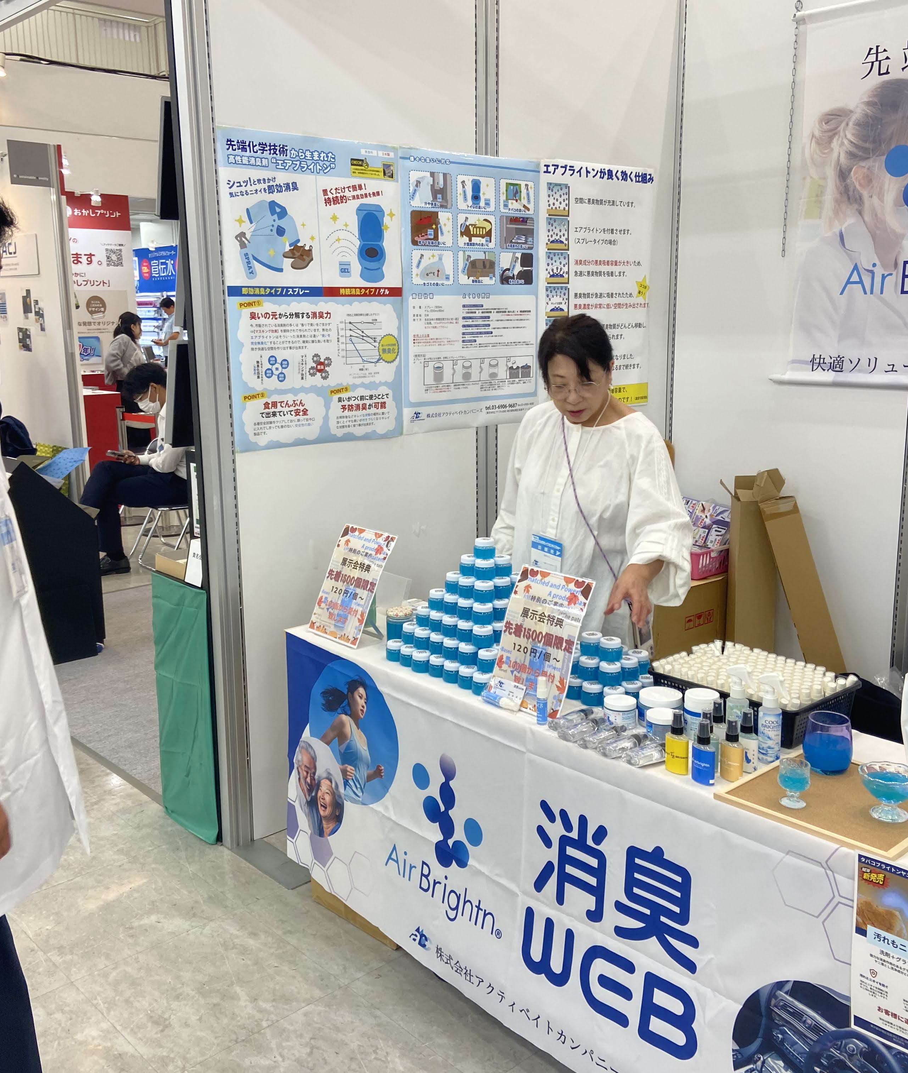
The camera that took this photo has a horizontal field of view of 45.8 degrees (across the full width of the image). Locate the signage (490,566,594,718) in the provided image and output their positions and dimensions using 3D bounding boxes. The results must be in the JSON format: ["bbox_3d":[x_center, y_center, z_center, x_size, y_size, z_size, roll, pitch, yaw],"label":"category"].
[{"bbox_3d":[0.186,0.219,2.256,0.020,0.298,0.212,19,-4,-43],"label":"signage"}]

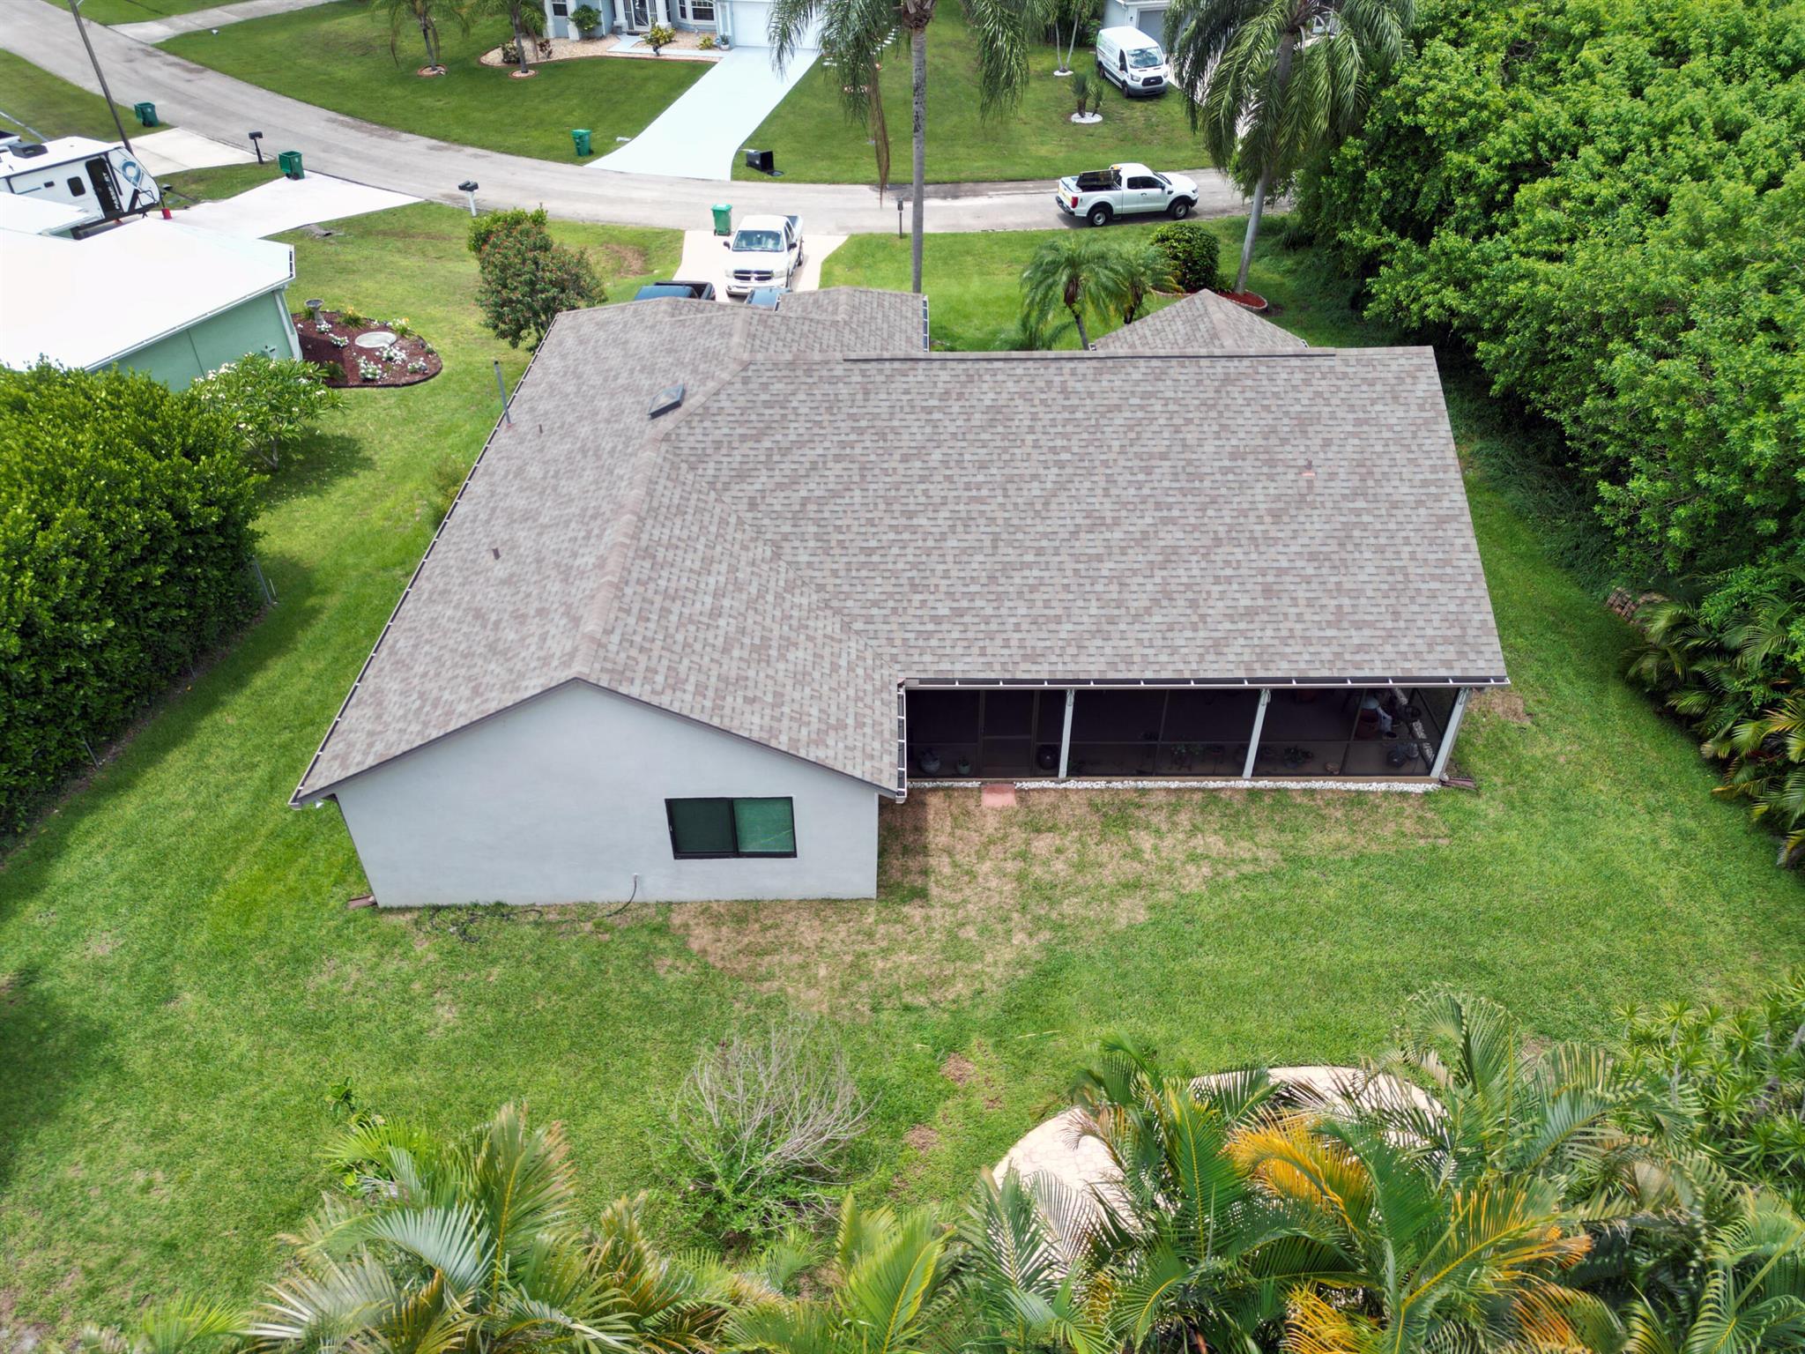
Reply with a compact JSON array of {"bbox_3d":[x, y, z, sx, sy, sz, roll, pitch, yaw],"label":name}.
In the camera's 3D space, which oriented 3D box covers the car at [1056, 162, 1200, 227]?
[{"bbox_3d":[8.614,-18.411,47.612,5.350,1.810,1.870,-9,39,-11],"label":"car"}]

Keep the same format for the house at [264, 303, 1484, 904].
[{"bbox_3d":[0.565,-4.372,25.233,18.685,5.707,19.089,0,38,0],"label":"house"}]

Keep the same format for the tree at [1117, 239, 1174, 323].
[{"bbox_3d":[6.155,-9.661,33.523,2.424,3.737,2.424,0,38,0],"label":"tree"}]

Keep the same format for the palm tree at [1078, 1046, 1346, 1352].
[{"bbox_3d":[2.998,6.222,12.963,2.727,4.242,2.727,0,38,0],"label":"palm tree"}]

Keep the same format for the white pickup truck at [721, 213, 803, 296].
[{"bbox_3d":[-4.641,-14.606,42.959,2.020,1.880,5.350,2,38,4],"label":"white pickup truck"}]

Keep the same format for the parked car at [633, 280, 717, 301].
[{"bbox_3d":[-7.186,-10.583,37.882,1.980,1.900,5.700,3,38,4],"label":"parked car"}]

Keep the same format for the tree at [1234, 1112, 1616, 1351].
[{"bbox_3d":[4.871,6.620,12.457,3.434,4.242,3.232,0,38,0],"label":"tree"}]

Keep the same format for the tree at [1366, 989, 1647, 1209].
[{"bbox_3d":[7.513,5.595,15.794,3.200,3.500,3.000,0,38,0],"label":"tree"}]

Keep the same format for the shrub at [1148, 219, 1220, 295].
[{"bbox_3d":[9.366,-14.053,41.751,2.350,2.200,2.350,0,38,0],"label":"shrub"}]

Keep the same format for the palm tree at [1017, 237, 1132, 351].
[{"bbox_3d":[4.590,-9.631,33.404,2.878,3.889,2.878,0,38,0],"label":"palm tree"}]

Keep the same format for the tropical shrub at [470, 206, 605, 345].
[{"bbox_3d":[-11.116,-12.057,38.125,3.900,4.000,3.800,0,38,0],"label":"tropical shrub"}]

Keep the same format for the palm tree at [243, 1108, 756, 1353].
[{"bbox_3d":[-3.891,6.618,12.864,4.400,4.000,4.000,-1,38,0],"label":"palm tree"}]

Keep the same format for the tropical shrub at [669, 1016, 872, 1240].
[{"bbox_3d":[-1.612,5.479,15.296,2.373,2.525,2.222,0,38,0],"label":"tropical shrub"}]

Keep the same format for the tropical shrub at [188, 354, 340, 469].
[{"bbox_3d":[-15.073,-6.293,30.078,3.434,2.727,3.232,0,38,0],"label":"tropical shrub"}]

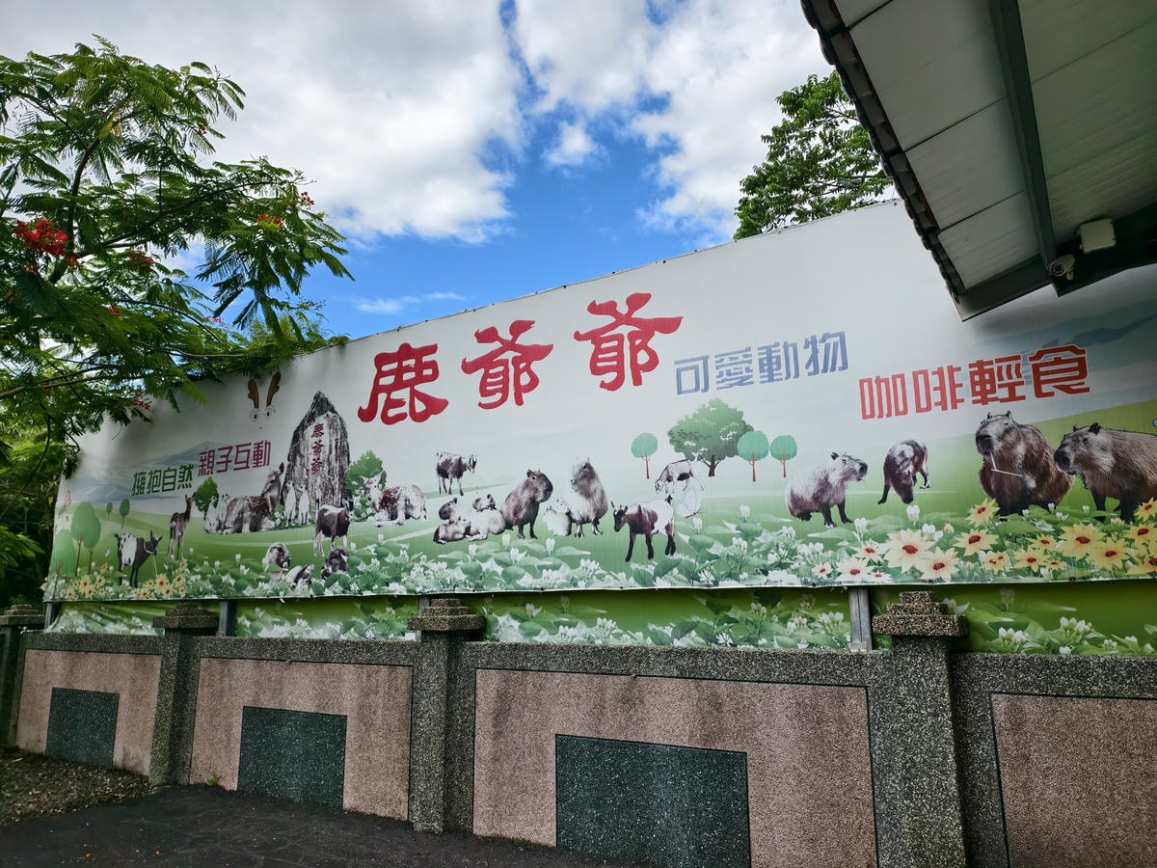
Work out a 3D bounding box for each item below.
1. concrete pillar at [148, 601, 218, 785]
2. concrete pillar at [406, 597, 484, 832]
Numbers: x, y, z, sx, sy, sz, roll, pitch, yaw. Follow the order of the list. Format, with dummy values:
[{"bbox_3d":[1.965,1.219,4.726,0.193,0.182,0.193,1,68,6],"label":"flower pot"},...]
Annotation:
[{"bbox_3d":[-3.574,2.294,6.908,0.389,1.511,0.389,-8,-14,30],"label":"concrete pillar"},{"bbox_3d":[-0.922,1.919,5.342,0.389,1.503,0.389,-8,-14,30],"label":"concrete pillar"}]

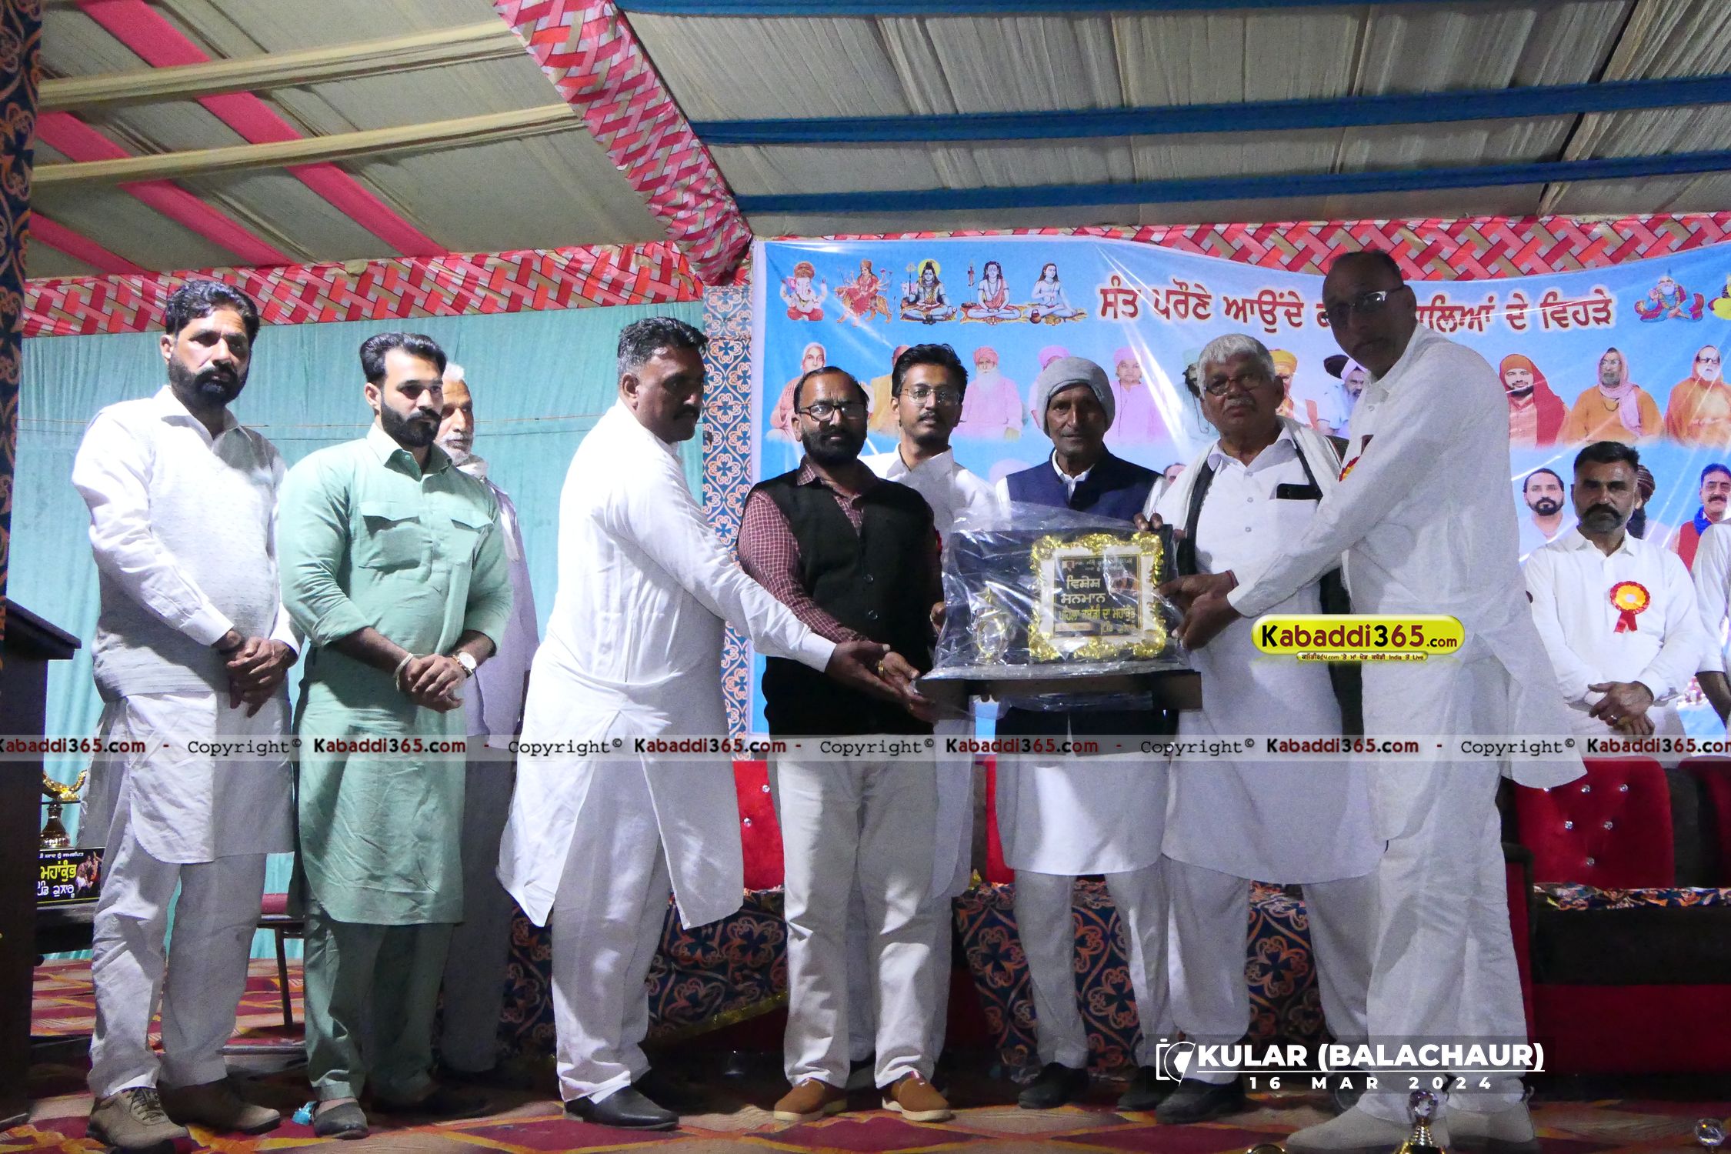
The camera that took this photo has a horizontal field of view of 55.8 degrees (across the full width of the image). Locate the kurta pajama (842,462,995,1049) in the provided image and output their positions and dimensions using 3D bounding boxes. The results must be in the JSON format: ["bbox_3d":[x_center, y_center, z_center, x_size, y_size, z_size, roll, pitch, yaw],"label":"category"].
[{"bbox_3d":[0.134,0.410,3.909,0.480,1.463,0.320,0,-6,-3],"label":"kurta pajama"}]

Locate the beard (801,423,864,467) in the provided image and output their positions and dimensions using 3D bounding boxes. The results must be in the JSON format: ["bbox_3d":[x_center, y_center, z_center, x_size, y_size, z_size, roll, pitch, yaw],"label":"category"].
[{"bbox_3d":[-0.073,-0.297,3.660,0.140,0.100,0.100,-3,-1,-13],"label":"beard"}]

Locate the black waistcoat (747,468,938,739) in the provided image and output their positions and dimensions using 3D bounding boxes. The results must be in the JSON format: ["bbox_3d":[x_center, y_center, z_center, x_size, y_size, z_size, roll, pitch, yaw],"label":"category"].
[{"bbox_3d":[-0.038,0.060,3.676,0.430,0.608,0.290,1,-6,-12],"label":"black waistcoat"}]

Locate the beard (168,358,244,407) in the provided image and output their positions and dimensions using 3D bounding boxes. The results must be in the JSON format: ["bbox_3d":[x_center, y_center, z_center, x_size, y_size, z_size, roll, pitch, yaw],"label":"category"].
[{"bbox_3d":[-1.370,-0.408,3.400,0.150,0.105,0.110,6,-6,-44],"label":"beard"}]

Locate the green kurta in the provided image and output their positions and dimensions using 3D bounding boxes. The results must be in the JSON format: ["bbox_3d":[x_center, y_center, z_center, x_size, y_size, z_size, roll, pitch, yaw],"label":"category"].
[{"bbox_3d":[-1.017,0.203,3.529,0.510,1.083,0.350,5,-8,-37],"label":"green kurta"}]

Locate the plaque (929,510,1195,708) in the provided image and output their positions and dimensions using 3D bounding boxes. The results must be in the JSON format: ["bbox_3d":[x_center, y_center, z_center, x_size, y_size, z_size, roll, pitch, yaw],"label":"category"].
[{"bbox_3d":[0.401,0.065,3.400,0.570,0.400,0.140,1,-1,4],"label":"plaque"}]

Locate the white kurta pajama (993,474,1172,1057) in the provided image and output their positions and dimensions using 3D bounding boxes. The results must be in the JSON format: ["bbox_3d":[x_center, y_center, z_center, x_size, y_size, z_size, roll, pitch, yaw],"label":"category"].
[{"bbox_3d":[0.499,0.433,3.755,0.480,1.383,0.340,-1,-6,12],"label":"white kurta pajama"}]

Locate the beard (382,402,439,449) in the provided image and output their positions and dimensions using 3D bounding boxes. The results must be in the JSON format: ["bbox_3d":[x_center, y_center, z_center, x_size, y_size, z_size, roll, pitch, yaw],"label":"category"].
[{"bbox_3d":[-0.977,-0.325,3.510,0.110,0.105,0.140,2,-4,34],"label":"beard"}]

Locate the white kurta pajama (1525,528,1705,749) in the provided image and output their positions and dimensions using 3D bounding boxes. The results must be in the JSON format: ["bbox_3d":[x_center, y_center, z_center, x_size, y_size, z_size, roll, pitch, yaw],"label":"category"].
[{"bbox_3d":[2.211,0.546,4.819,0.530,1.392,0.360,-2,-7,20],"label":"white kurta pajama"}]

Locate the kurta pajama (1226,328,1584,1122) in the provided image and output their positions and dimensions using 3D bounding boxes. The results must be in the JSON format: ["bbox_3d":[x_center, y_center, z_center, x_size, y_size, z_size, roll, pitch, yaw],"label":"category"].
[{"bbox_3d":[1.084,0.277,3.289,0.650,1.592,0.490,2,-6,-14],"label":"kurta pajama"}]

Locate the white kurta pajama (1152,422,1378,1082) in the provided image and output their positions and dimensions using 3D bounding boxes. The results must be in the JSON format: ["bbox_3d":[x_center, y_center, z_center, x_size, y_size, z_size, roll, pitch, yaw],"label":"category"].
[{"bbox_3d":[0.877,0.376,3.600,0.500,1.462,0.400,-3,-7,25],"label":"white kurta pajama"}]

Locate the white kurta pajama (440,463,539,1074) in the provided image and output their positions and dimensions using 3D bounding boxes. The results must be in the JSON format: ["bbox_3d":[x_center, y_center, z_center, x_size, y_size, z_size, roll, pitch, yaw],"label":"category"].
[{"bbox_3d":[-0.978,0.430,3.896,0.500,1.421,0.340,5,-8,-40],"label":"white kurta pajama"}]

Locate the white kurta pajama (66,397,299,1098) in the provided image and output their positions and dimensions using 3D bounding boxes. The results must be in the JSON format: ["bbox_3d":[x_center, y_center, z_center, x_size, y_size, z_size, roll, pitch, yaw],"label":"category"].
[{"bbox_3d":[-1.409,0.339,3.383,0.370,1.489,0.490,-6,-9,44],"label":"white kurta pajama"}]

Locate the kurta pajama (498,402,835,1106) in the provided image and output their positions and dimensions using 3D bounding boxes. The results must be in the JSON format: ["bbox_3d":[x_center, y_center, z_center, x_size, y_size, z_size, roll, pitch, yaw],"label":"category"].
[{"bbox_3d":[-0.425,0.355,3.482,0.680,1.479,0.500,-2,-7,18],"label":"kurta pajama"}]

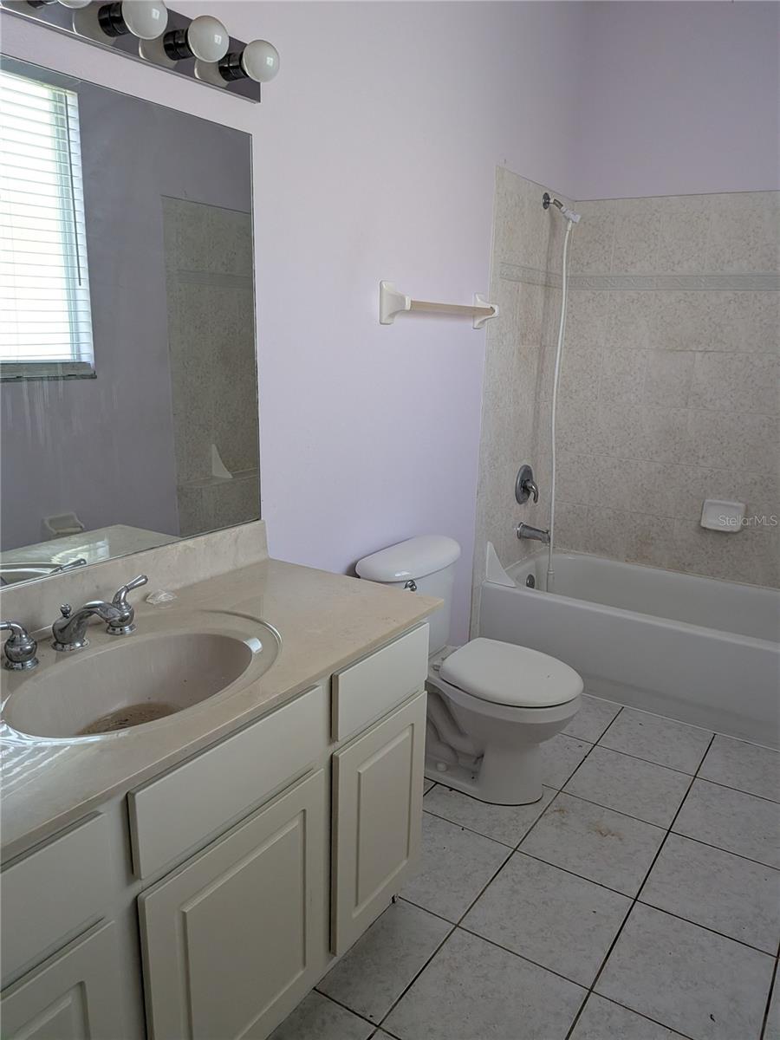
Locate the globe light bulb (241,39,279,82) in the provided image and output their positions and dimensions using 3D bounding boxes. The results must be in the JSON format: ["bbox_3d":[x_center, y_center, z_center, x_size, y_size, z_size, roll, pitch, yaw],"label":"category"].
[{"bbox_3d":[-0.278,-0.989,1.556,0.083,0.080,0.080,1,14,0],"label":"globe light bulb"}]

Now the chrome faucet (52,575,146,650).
[{"bbox_3d":[-0.514,0.182,1.398,0.205,0.113,0.220,11,17,33],"label":"chrome faucet"}]

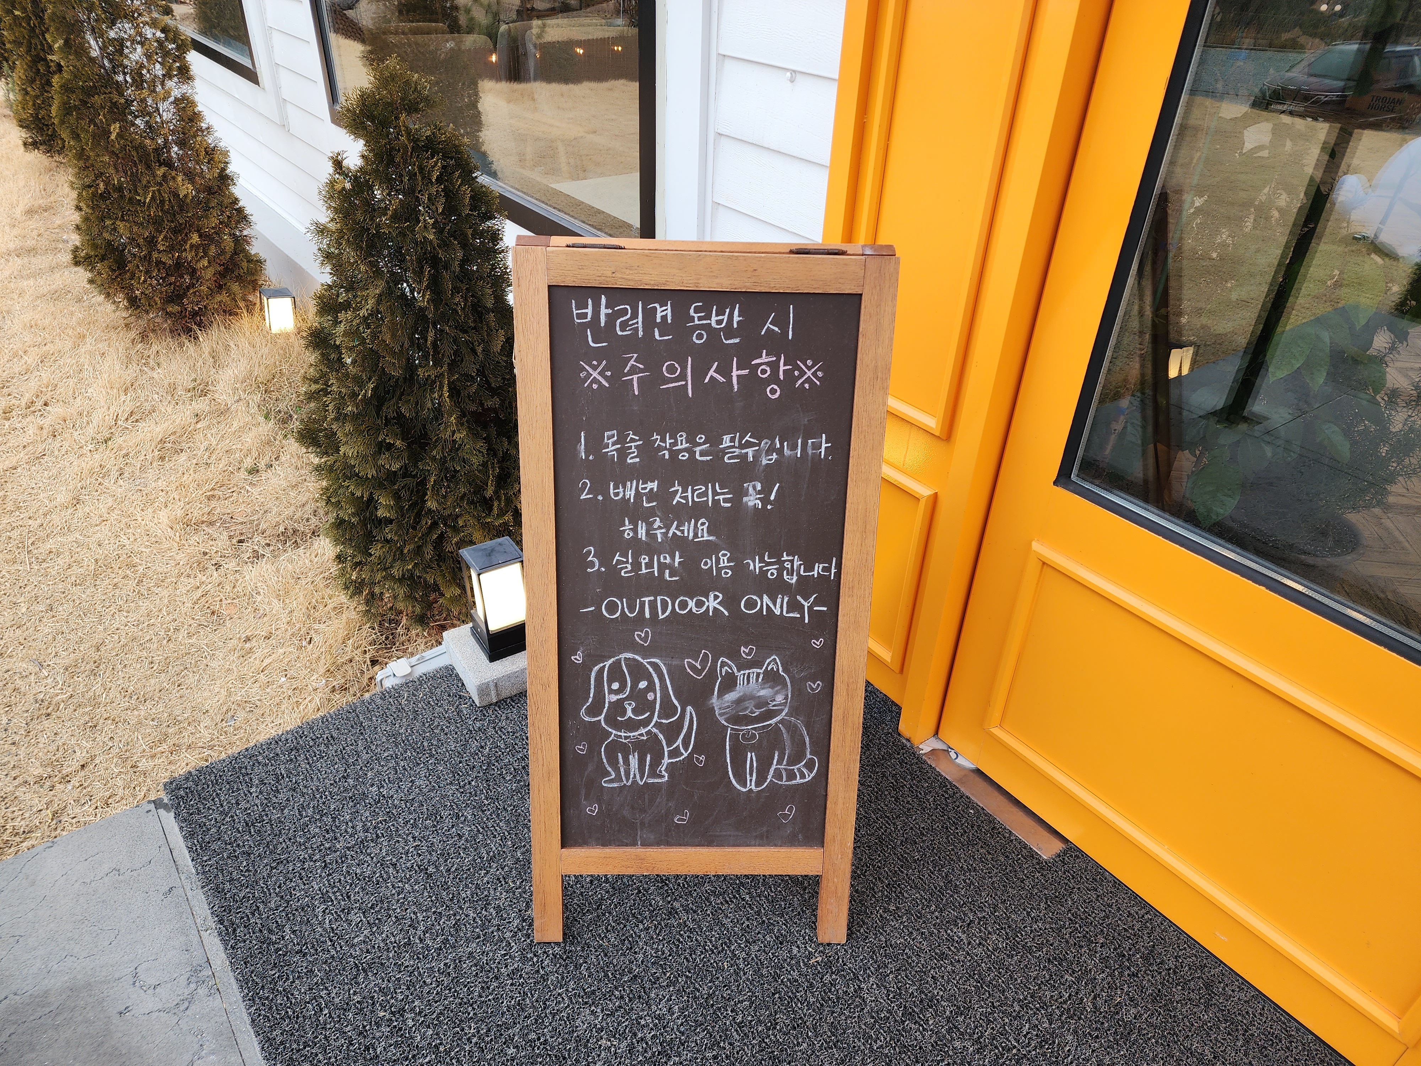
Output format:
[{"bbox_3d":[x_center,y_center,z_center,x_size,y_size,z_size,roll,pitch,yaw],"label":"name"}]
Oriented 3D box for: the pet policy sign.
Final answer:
[{"bbox_3d":[-0.021,0.043,1.555,0.515,1.032,0.722,1,34,-2],"label":"pet policy sign"}]

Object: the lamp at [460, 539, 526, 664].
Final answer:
[{"bbox_3d":[-0.447,0.138,1.998,0.109,0.226,0.109,-18,39,-27],"label":"lamp"}]

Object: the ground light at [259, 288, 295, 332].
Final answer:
[{"bbox_3d":[-1.672,-0.833,3.699,0.107,0.219,0.107,-17,39,-26],"label":"ground light"}]

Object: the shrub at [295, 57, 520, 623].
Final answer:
[{"bbox_3d":[-0.596,-0.353,2.024,0.529,1.187,0.529,-8,36,-15],"label":"shrub"}]

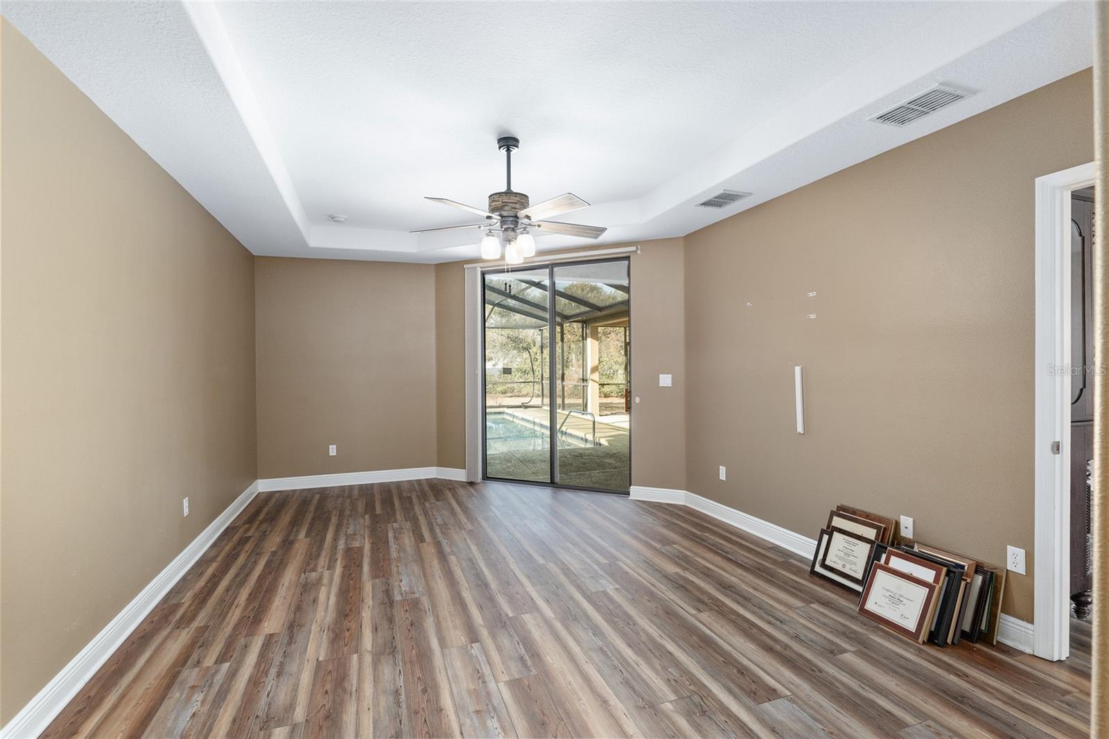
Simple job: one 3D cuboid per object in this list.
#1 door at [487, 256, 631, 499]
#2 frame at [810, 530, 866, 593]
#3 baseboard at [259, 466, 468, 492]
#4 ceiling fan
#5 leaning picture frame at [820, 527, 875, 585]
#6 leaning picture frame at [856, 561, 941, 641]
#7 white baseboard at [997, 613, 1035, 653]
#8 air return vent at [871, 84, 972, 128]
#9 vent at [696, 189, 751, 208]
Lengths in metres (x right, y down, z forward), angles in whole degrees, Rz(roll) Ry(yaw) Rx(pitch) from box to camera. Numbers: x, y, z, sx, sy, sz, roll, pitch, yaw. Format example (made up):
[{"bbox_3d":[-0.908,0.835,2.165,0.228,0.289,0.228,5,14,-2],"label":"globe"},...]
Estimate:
[{"bbox_3d":[-0.032,0.075,5.285,1.770,2.400,0.100,0,0,24],"label":"door"},{"bbox_3d":[1.720,1.145,2.920,0.020,0.286,0.375,21,-7,-20],"label":"frame"},{"bbox_3d":[-2.083,1.225,5.490,2.216,0.142,0.295,-1,0,-13],"label":"baseboard"},{"bbox_3d":[-0.285,-1.076,3.072,1.270,0.770,1.260,-1,0,0],"label":"ceiling fan"},{"bbox_3d":[1.731,1.094,2.905,0.020,0.267,0.287,21,-7,-19],"label":"leaning picture frame"},{"bbox_3d":[1.727,1.163,2.484,0.024,0.274,0.307,27,-9,-19],"label":"leaning picture frame"},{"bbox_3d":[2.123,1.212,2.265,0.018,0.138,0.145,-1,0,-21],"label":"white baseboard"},{"bbox_3d":[1.706,-1.227,2.307,0.236,0.020,0.338,-1,0,-21],"label":"air return vent"},{"bbox_3d":[1.224,-1.232,3.586,0.236,0.020,0.338,-1,0,-21],"label":"vent"}]

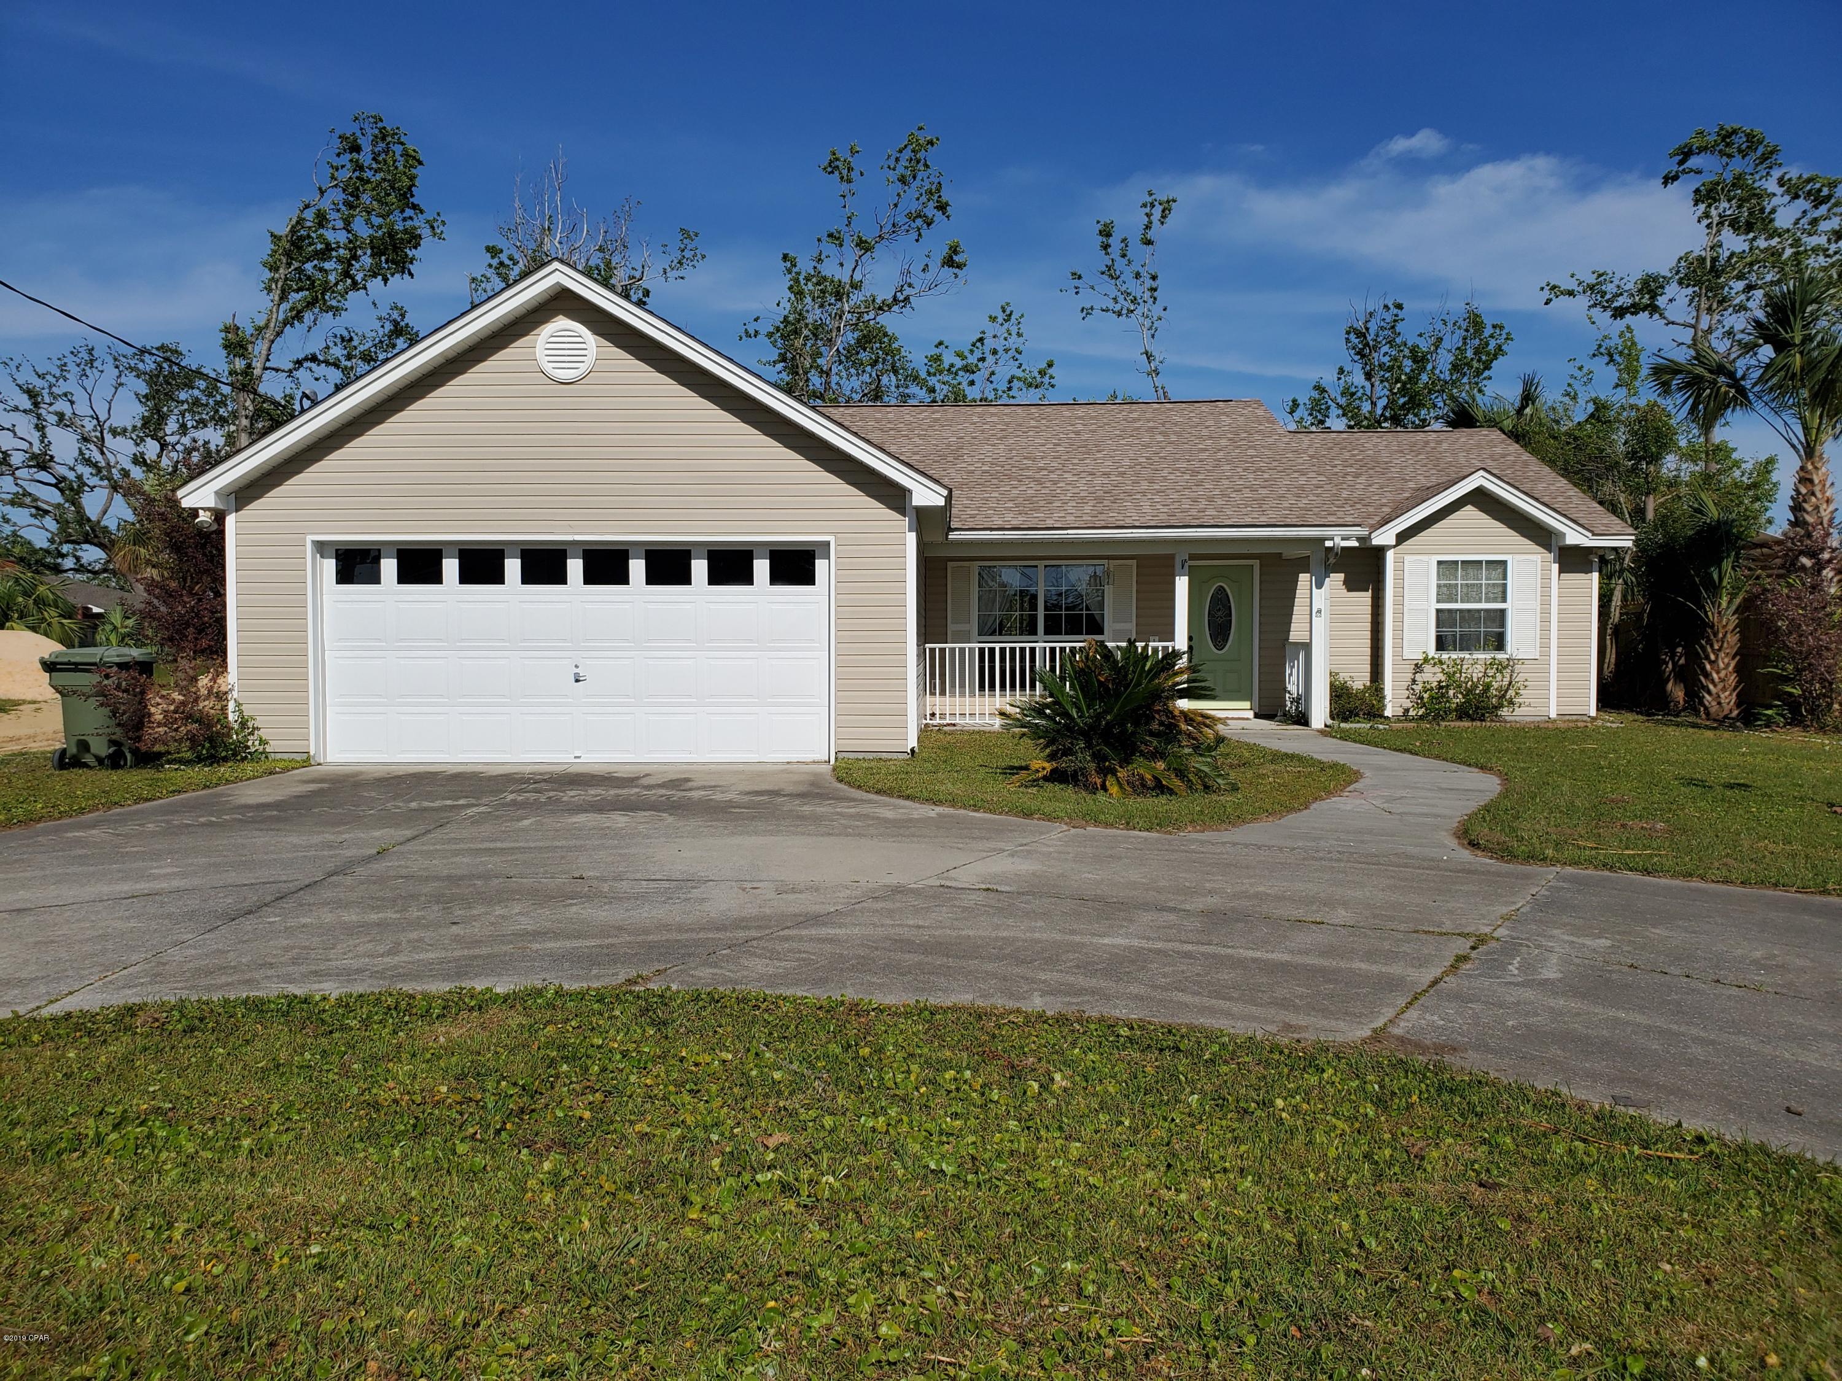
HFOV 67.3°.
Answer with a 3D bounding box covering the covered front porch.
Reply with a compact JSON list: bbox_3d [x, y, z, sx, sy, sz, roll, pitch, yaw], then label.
[{"bbox_3d":[2.865,-0.703,18.547,5.770,2.380,1.720,0,2,0],"label":"covered front porch"}]

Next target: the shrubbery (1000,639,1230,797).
[{"bbox_3d":[1.593,0.181,11.315,1.870,1.230,1.800,0,2,0],"label":"shrubbery"}]

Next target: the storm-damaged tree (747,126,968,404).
[{"bbox_3d":[-1.468,-6.494,31.776,5.300,12.769,5.000,0,2,0],"label":"storm-damaged tree"}]

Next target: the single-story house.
[{"bbox_3d":[1.335,-2.323,21.399,16.630,5.370,17.050,0,2,0],"label":"single-story house"}]

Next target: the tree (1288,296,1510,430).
[{"bbox_3d":[13.200,-5.517,37.810,6.000,10.600,6.000,0,2,0],"label":"tree"}]

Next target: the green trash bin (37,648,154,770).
[{"bbox_3d":[-7.870,0.149,13.267,0.680,1.160,0.800,0,2,0],"label":"green trash bin"}]

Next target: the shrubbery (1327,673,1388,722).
[{"bbox_3d":[5.920,0.108,18.794,0.880,0.680,0.650,0,2,0],"label":"shrubbery"}]

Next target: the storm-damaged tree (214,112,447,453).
[{"bbox_3d":[-12.223,-5.980,28.794,5.000,11.967,4.800,0,2,0],"label":"storm-damaged tree"}]

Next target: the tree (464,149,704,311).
[{"bbox_3d":[-7.448,-6.008,30.794,5.400,11.871,5.000,0,2,0],"label":"tree"}]

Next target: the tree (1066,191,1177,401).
[{"bbox_3d":[5.750,-7.321,39.739,3.200,14.050,3.200,0,2,0],"label":"tree"}]

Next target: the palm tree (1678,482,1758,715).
[{"bbox_3d":[11.320,-1.253,19.666,1.160,3.370,1.200,0,2,0],"label":"palm tree"}]

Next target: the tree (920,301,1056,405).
[{"bbox_3d":[1.522,-4.498,31.852,3.400,8.774,3.300,0,2,0],"label":"tree"}]

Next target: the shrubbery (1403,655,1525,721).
[{"bbox_3d":[7.137,-0.047,18.200,1.600,0.920,0.950,0,2,0],"label":"shrubbery"}]

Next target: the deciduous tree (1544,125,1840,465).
[{"bbox_3d":[16.261,-5.849,28.799,6.800,11.704,6.000,0,2,0],"label":"deciduous tree"}]

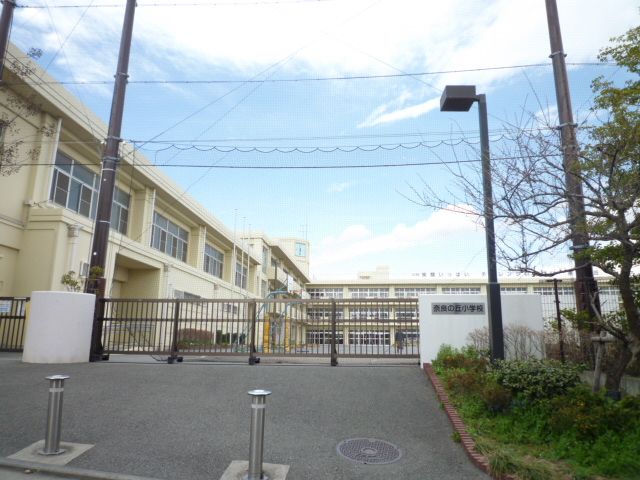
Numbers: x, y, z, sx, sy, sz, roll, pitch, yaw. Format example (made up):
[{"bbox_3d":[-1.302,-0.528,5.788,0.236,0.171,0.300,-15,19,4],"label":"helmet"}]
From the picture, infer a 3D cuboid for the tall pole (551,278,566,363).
[{"bbox_3d":[5.168,1.737,9.973,0.080,1.850,0.080,-1,-13,5],"label":"tall pole"}]

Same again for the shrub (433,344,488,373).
[{"bbox_3d":[2.712,2.287,8.921,1.100,0.570,0.800,1,-13,0],"label":"shrub"}]

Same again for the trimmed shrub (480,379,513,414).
[{"bbox_3d":[2.549,2.246,6.675,0.460,0.480,0.450,1,-13,0],"label":"trimmed shrub"}]

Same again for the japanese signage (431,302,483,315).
[{"bbox_3d":[2.903,1.446,9.675,1.120,0.250,0.030,-1,-13,5],"label":"japanese signage"}]

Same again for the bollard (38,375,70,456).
[{"bbox_3d":[-2.792,1.852,4.907,0.235,0.770,0.235,1,-13,0],"label":"bollard"}]

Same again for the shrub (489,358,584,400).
[{"bbox_3d":[3.578,2.305,7.638,1.450,0.680,1.100,1,-13,0],"label":"shrub"}]

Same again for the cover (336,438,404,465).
[{"bbox_3d":[0.558,2.398,5.233,0.730,0.040,0.730,3,-2,1],"label":"cover"}]

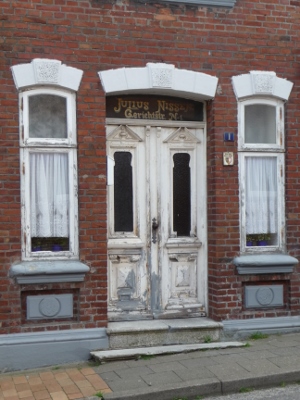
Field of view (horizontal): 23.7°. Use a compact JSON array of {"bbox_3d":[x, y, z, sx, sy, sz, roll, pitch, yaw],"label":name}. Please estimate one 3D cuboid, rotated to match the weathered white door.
[{"bbox_3d":[0.048,0.228,7.426,1.142,2.000,0.090,0,-2,-18],"label":"weathered white door"}]

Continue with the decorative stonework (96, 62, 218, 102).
[{"bbox_3d":[0.073,-1.197,7.268,1.253,0.341,0.210,0,-2,-18],"label":"decorative stonework"}]

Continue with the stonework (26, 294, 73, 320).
[{"bbox_3d":[-0.962,1.017,6.844,0.450,0.229,0.050,0,-2,-18],"label":"stonework"}]

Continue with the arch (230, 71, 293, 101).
[{"bbox_3d":[1.177,-1.202,7.588,0.701,0.297,0.140,0,-2,-18],"label":"arch"}]

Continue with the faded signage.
[{"bbox_3d":[0.033,-0.959,7.452,1.106,0.259,0.040,0,-2,-18],"label":"faded signage"}]

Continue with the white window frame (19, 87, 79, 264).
[{"bbox_3d":[-0.982,-0.251,6.929,0.561,1.661,0.090,0,-2,-18],"label":"white window frame"}]

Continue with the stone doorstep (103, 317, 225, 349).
[{"bbox_3d":[0.111,1.331,7.223,1.220,0.212,0.330,0,-2,-18],"label":"stone doorstep"}]

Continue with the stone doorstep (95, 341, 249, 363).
[{"bbox_3d":[0.195,1.478,6.951,1.520,0.073,0.310,0,-2,-18],"label":"stone doorstep"}]

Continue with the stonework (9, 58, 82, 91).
[{"bbox_3d":[-0.989,-1.191,6.887,0.677,0.303,0.140,0,-2,-18],"label":"stonework"}]

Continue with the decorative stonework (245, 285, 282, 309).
[{"bbox_3d":[1.204,1.011,7.544,0.446,0.229,0.050,0,-2,-18],"label":"decorative stonework"}]

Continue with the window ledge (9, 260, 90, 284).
[{"bbox_3d":[-0.947,0.683,6.801,0.770,0.213,0.160,0,-2,-18],"label":"window ledge"}]

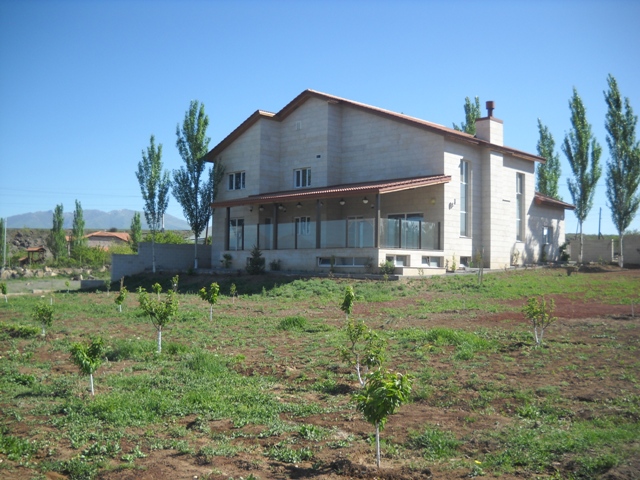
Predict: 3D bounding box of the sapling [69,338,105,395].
[{"bbox_3d":[-2.718,1.485,8.250,0.423,0.705,0.402,1,-2,0],"label":"sapling"}]

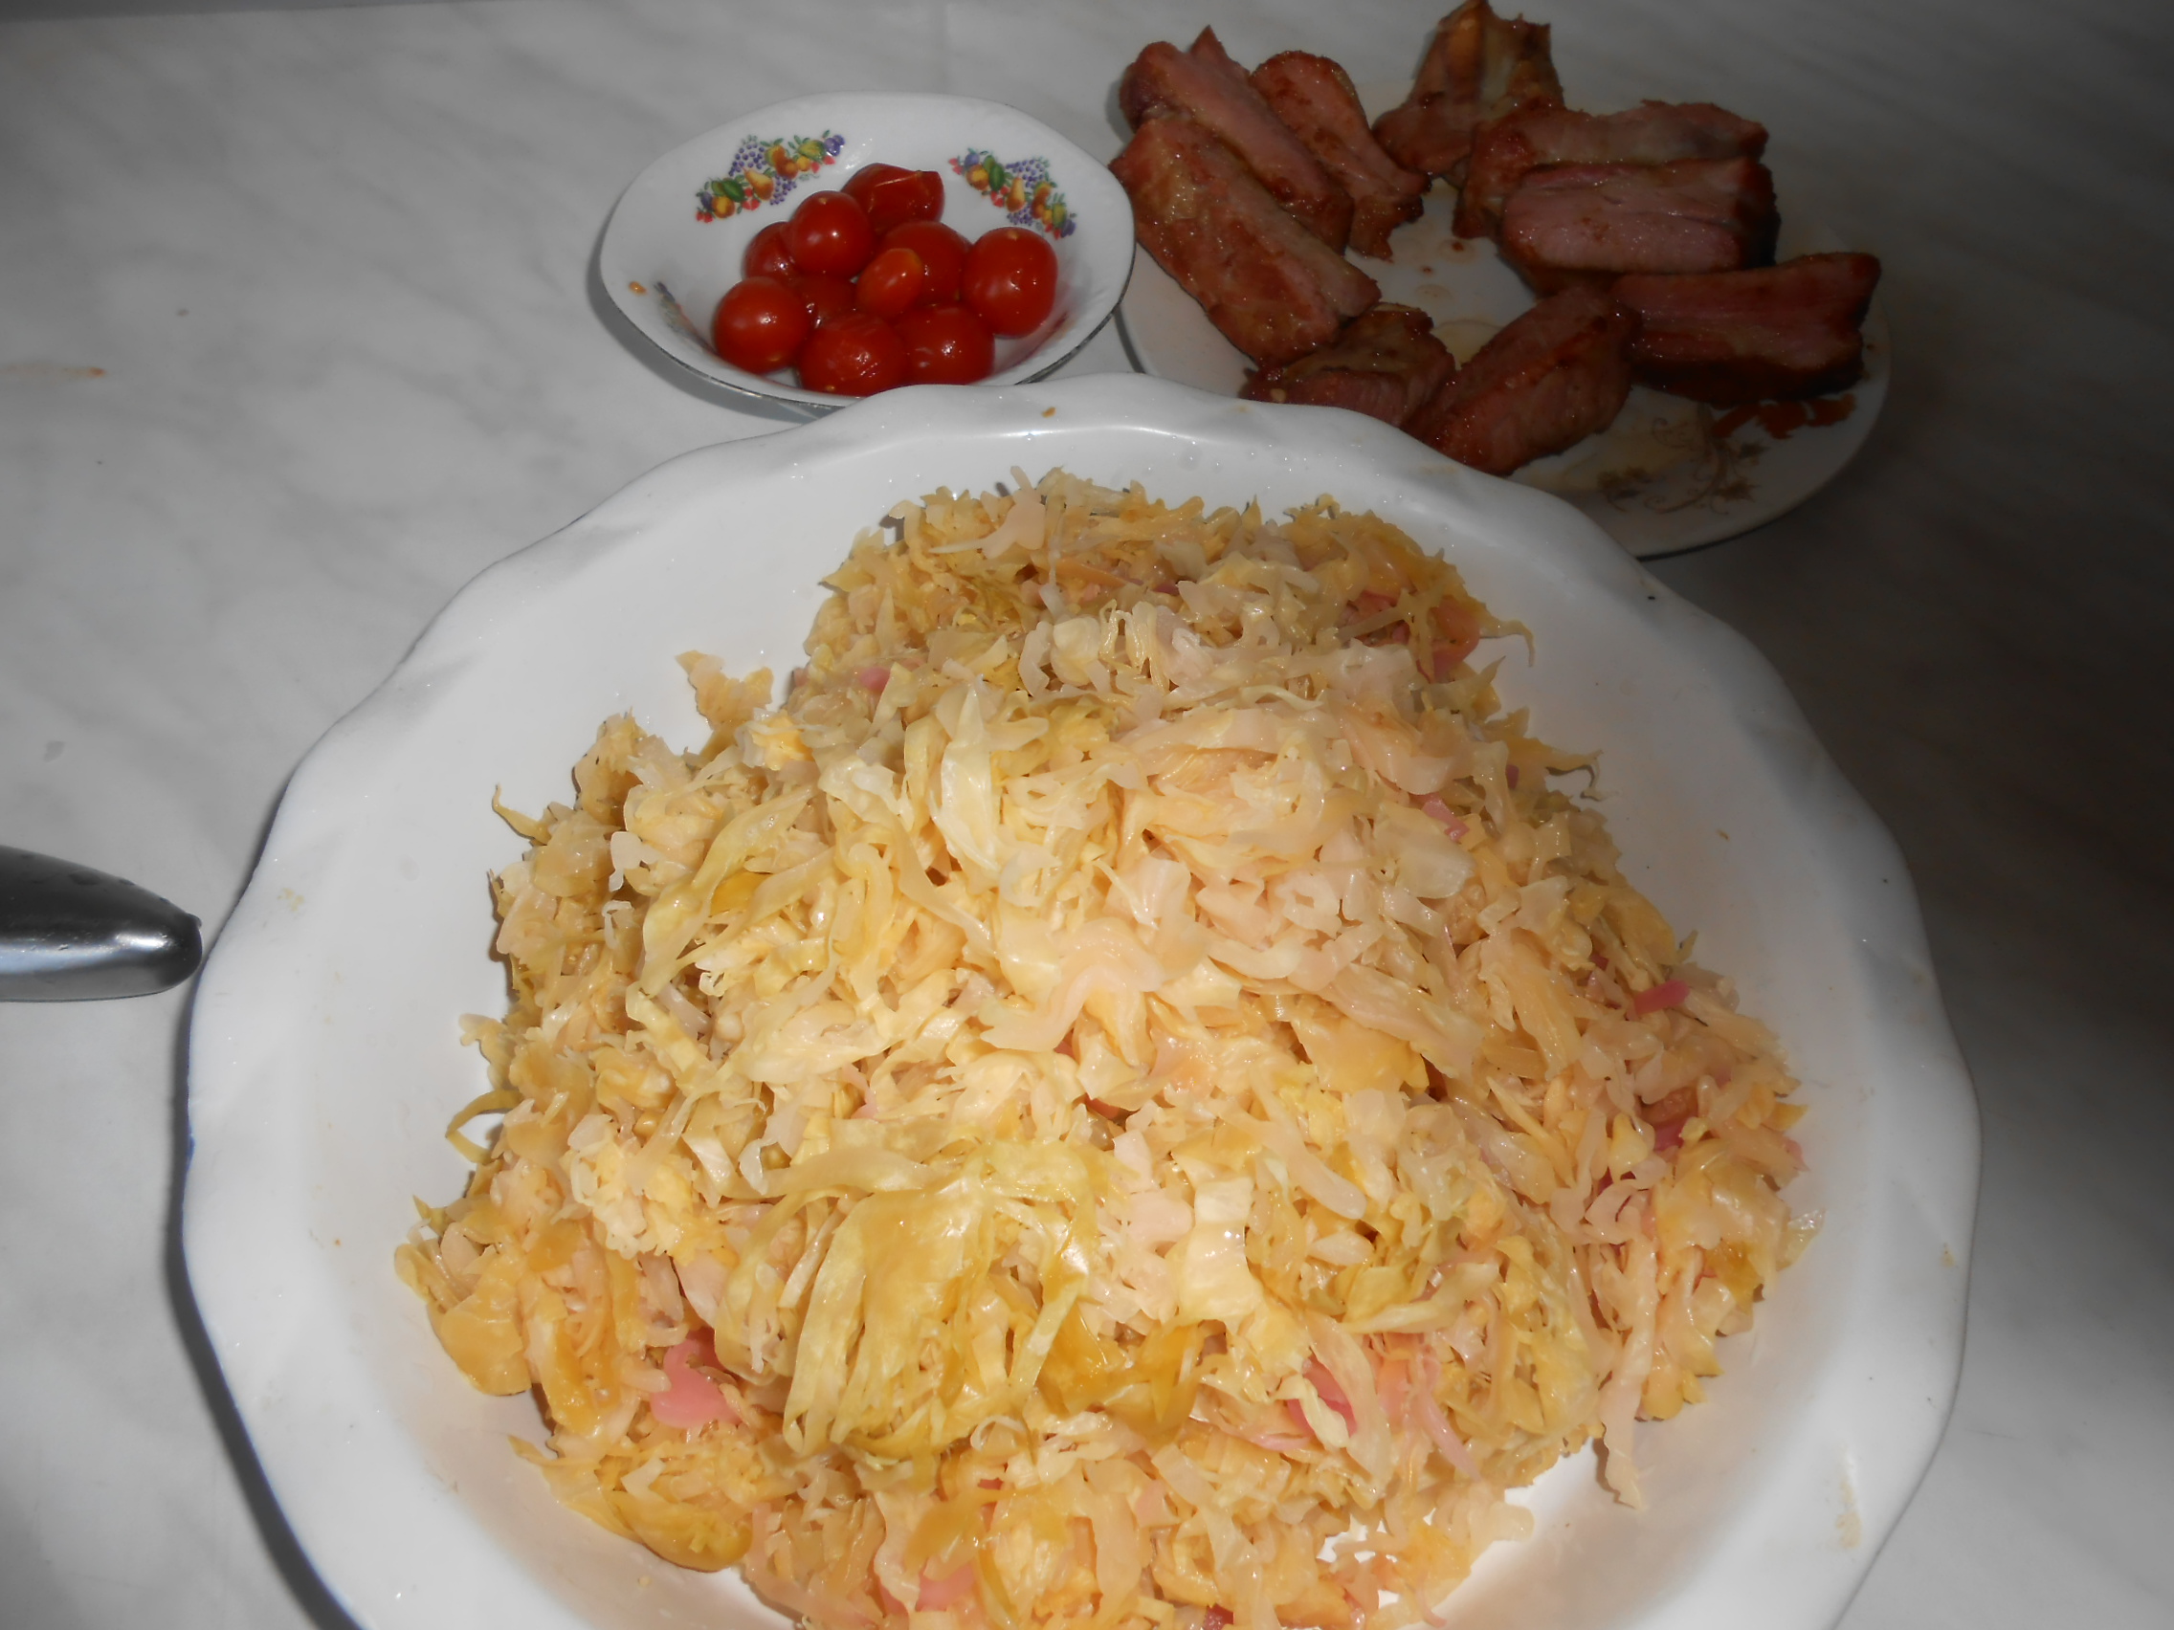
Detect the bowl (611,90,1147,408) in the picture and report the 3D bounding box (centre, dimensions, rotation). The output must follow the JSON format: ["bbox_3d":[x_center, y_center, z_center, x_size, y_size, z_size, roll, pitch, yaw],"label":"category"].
[{"bbox_3d":[-0.063,-0.161,0.503,0.160,0.041,0.160,0,54,0],"label":"bowl"}]

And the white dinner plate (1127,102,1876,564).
[{"bbox_3d":[0.126,-0.155,0.512,0.233,0.023,0.233,0,54,0],"label":"white dinner plate"}]

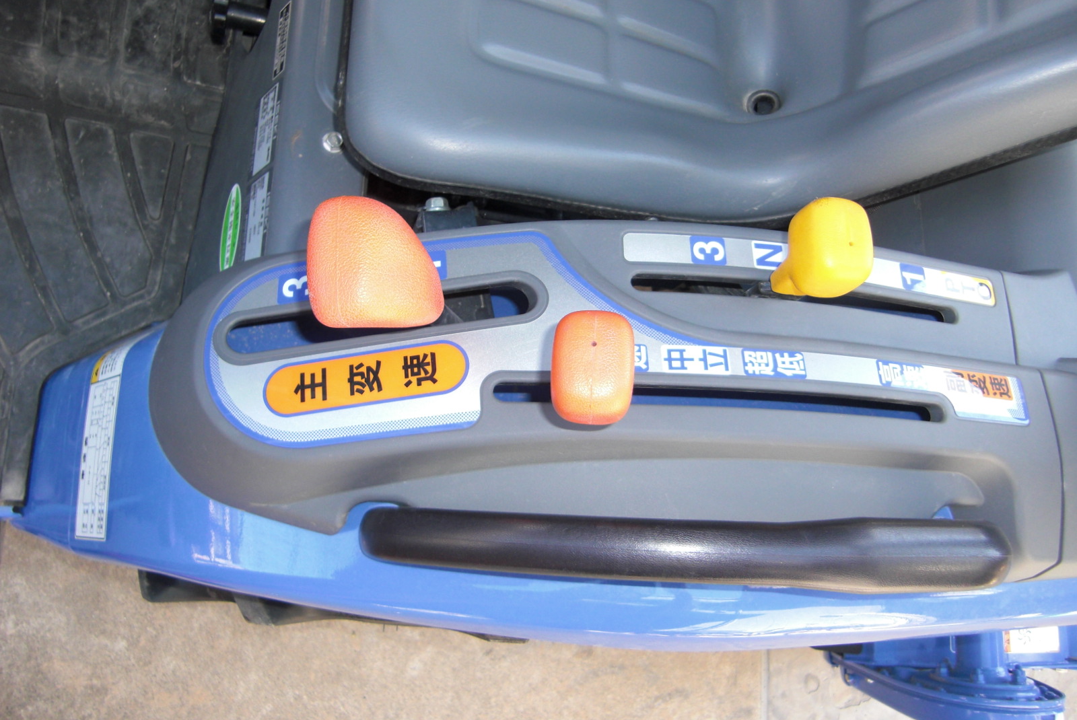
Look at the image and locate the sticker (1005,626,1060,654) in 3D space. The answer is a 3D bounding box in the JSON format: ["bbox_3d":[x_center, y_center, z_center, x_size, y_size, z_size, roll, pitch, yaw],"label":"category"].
[{"bbox_3d":[0.522,0.293,0.920,0.058,0.002,0.036,-1,75,2],"label":"sticker"}]

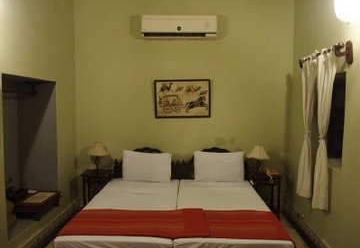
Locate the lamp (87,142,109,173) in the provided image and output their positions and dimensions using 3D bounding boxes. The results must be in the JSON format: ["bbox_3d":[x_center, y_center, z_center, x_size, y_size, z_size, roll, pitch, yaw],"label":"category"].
[{"bbox_3d":[-1.144,0.469,4.057,0.292,0.430,0.292,1,5,2],"label":"lamp"}]

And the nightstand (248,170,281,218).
[{"bbox_3d":[1.165,1.029,4.028,0.400,0.646,0.338,1,5,2],"label":"nightstand"}]

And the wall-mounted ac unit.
[{"bbox_3d":[-0.003,-1.291,3.929,0.991,0.269,0.215,1,5,2],"label":"wall-mounted ac unit"}]

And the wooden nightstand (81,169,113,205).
[{"bbox_3d":[-1.130,1.003,4.092,0.400,0.635,0.338,1,5,2],"label":"wooden nightstand"}]

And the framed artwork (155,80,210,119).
[{"bbox_3d":[0.042,-0.351,4.102,0.786,0.540,0.030,1,5,2],"label":"framed artwork"}]

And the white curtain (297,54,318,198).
[{"bbox_3d":[1.418,0.063,3.258,0.113,1.538,0.390,1,5,2],"label":"white curtain"}]

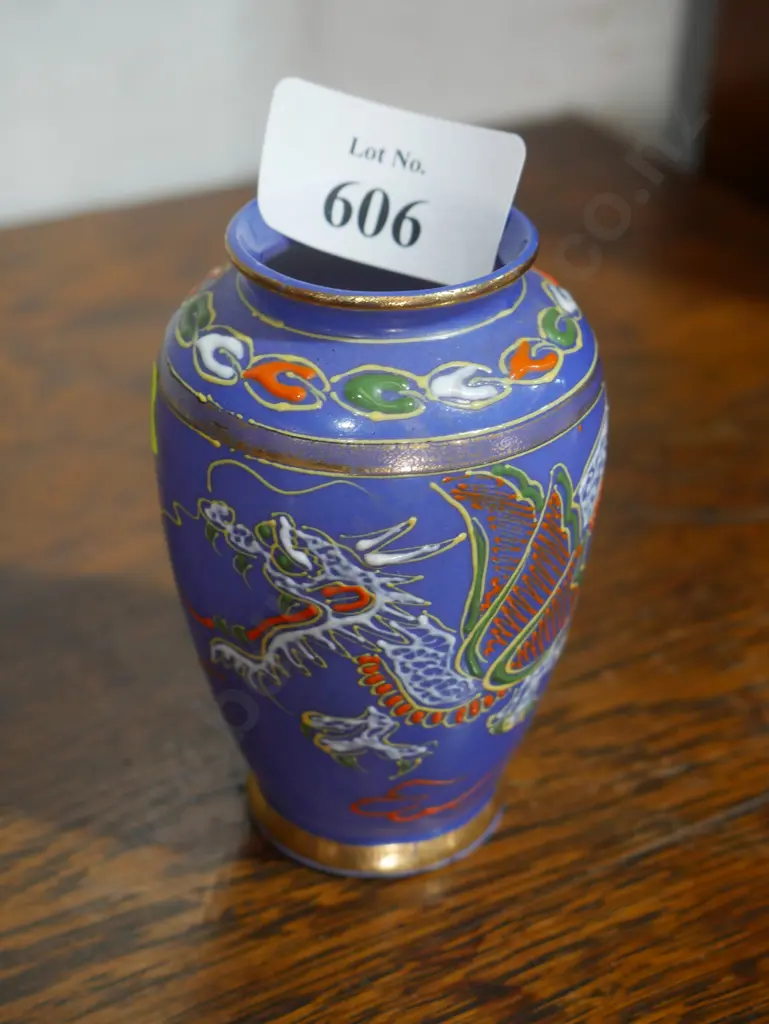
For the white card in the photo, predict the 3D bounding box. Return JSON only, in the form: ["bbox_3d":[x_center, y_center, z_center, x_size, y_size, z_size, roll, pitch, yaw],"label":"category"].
[{"bbox_3d":[0.000,-0.059,0.310,0.046,0.029,0.004,16,28,3],"label":"white card"}]

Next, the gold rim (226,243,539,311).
[{"bbox_3d":[0.000,-0.050,0.314,0.056,0.004,0.056,0,31,0],"label":"gold rim"}]

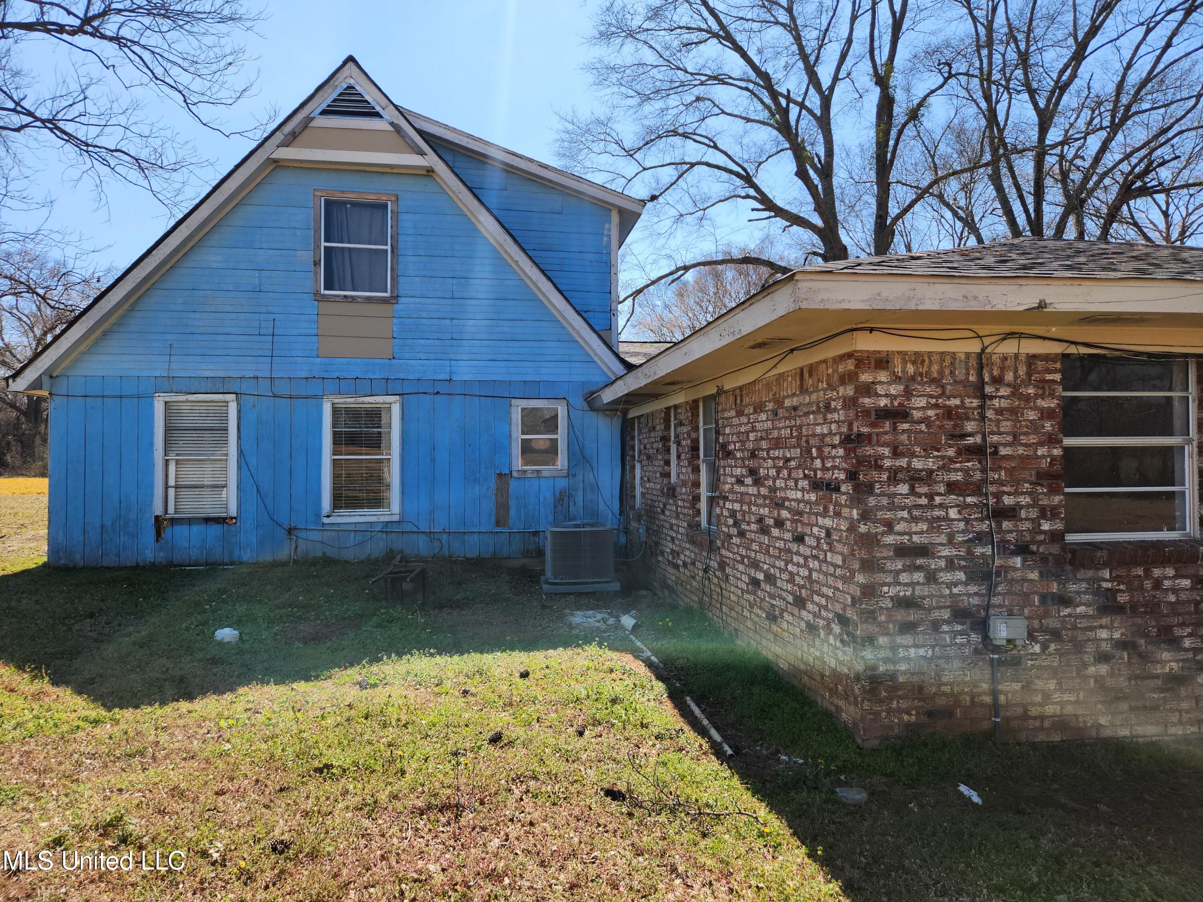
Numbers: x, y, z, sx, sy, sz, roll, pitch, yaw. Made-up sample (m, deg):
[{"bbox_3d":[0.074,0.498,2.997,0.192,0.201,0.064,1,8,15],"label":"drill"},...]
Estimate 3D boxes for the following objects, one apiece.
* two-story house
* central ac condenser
[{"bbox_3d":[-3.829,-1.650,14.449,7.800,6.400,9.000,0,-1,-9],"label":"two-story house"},{"bbox_3d":[-0.241,1.234,9.530,0.840,0.750,0.840,0,-1,-12],"label":"central ac condenser"}]

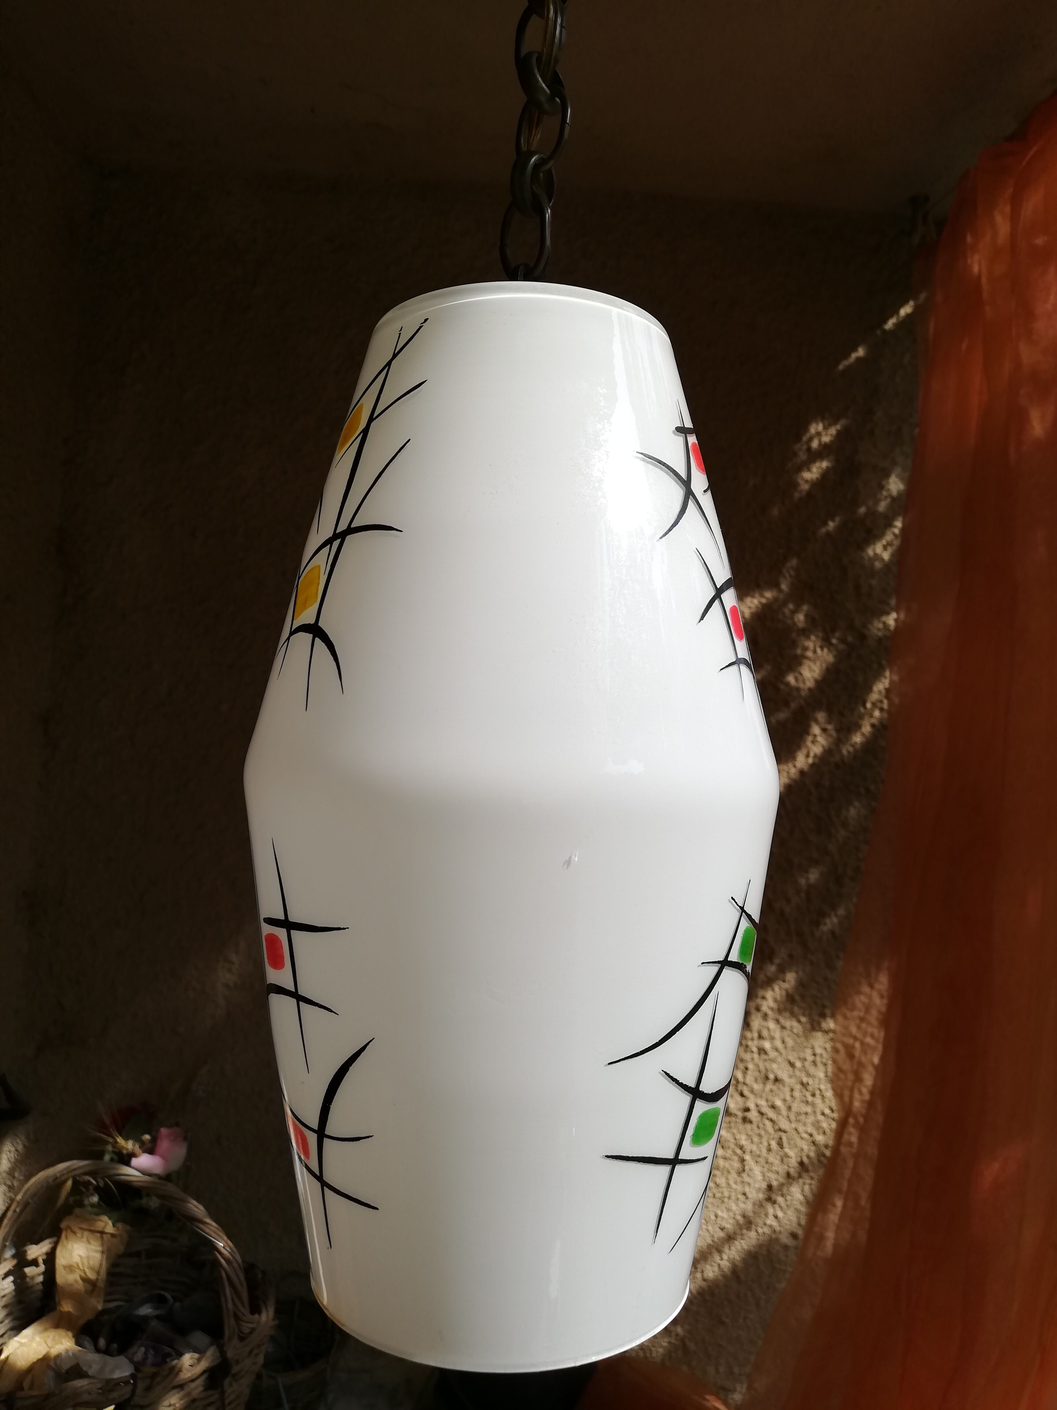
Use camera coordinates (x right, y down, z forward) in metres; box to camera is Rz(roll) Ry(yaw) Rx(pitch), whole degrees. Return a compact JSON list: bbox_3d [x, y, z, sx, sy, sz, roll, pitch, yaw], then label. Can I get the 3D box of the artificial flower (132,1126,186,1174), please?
[{"bbox_3d":[-0.436,0.527,1.250,0.066,0.056,0.060,0,-3,18],"label":"artificial flower"}]

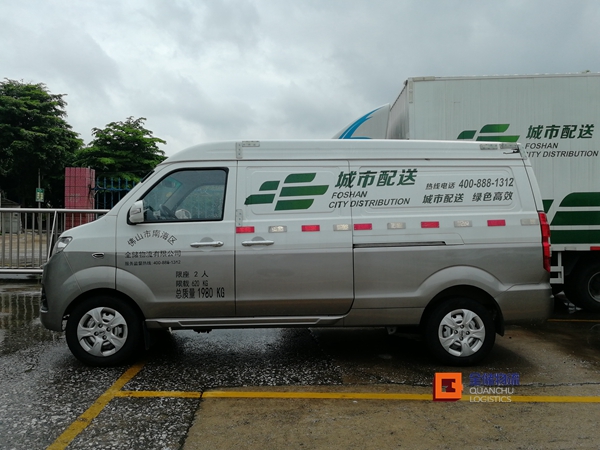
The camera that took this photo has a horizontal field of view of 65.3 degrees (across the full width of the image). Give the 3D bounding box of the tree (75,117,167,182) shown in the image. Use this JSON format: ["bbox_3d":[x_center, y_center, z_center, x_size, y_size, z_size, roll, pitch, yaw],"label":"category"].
[{"bbox_3d":[-6.900,-1.650,18.000,3.900,5.000,3.800,0,1,0],"label":"tree"}]

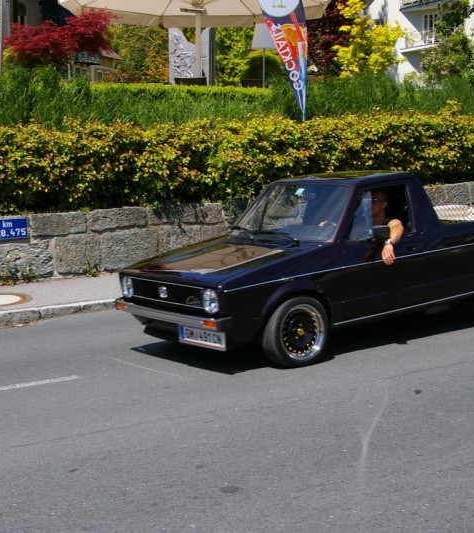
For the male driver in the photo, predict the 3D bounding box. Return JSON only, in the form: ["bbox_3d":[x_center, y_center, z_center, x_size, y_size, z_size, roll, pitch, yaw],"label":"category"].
[{"bbox_3d":[1.117,-0.153,7.703,0.820,0.950,0.640,-7,8,-36],"label":"male driver"}]

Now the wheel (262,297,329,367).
[{"bbox_3d":[0.442,0.485,6.960,0.540,0.540,0.190,-7,8,-36],"label":"wheel"}]

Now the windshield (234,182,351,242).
[{"bbox_3d":[0.458,-0.471,7.762,0.110,0.520,1.240,38,-18,-33],"label":"windshield"}]

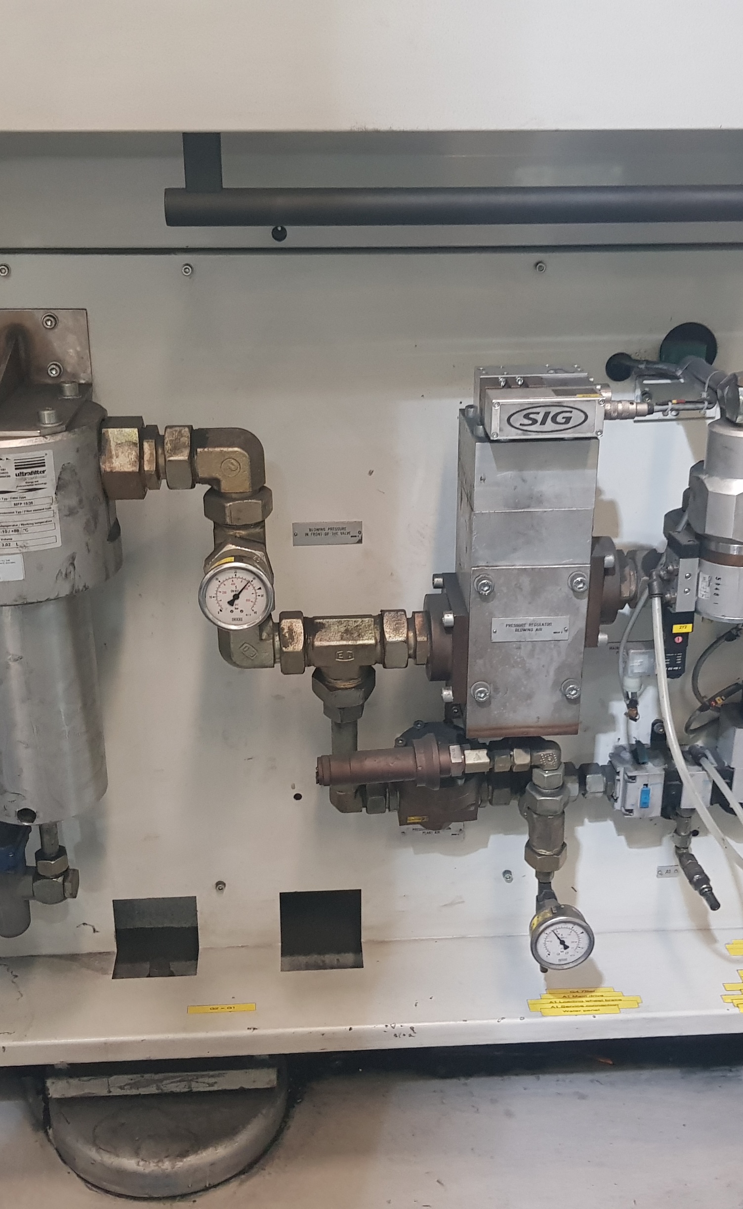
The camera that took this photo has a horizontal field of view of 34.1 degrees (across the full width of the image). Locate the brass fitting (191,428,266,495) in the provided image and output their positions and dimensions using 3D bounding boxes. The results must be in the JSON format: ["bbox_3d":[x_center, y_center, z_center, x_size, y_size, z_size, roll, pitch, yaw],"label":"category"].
[{"bbox_3d":[-0.134,-0.137,1.135,0.065,0.055,0.048,-1,22,-3],"label":"brass fitting"}]

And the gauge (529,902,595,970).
[{"bbox_3d":[0.212,0.369,1.346,0.067,0.067,0.033,-1,22,-3],"label":"gauge"}]

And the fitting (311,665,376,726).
[{"bbox_3d":[-0.029,0.090,1.262,0.067,0.054,0.063,-1,22,-3],"label":"fitting"}]

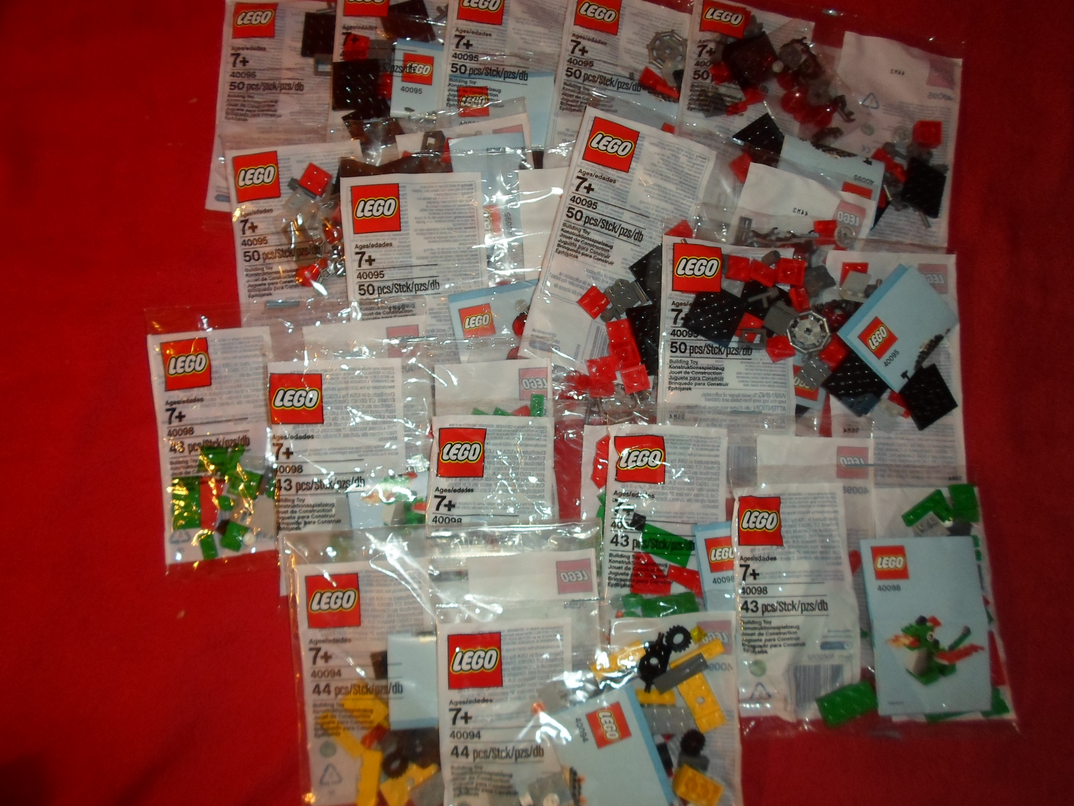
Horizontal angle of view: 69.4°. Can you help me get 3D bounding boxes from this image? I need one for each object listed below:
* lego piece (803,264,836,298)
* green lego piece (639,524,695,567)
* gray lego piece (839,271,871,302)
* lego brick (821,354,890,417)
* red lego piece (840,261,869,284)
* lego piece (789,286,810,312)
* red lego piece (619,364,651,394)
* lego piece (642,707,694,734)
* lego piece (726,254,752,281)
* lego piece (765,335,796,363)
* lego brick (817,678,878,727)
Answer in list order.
[{"bbox_3d":[0.184,-0.079,0.505,0.017,0.009,0.016,-27,82,-5],"label":"lego piece"},{"bbox_3d":[0.078,0.087,0.474,0.032,0.005,0.016,21,81,3],"label":"green lego piece"},{"bbox_3d":[0.204,-0.074,0.500,0.016,0.016,0.011,24,38,6],"label":"gray lego piece"},{"bbox_3d":[0.207,-0.013,0.502,0.032,0.005,0.032,40,82,7],"label":"lego brick"},{"bbox_3d":[0.204,-0.082,0.499,0.016,0.005,0.016,11,80,2],"label":"red lego piece"},{"bbox_3d":[0.170,-0.068,0.502,0.009,0.009,0.016,-12,81,-2],"label":"lego piece"},{"bbox_3d":[0.063,-0.014,0.497,0.016,0.005,0.016,-15,79,2],"label":"red lego piece"},{"bbox_3d":[0.078,0.187,0.457,0.032,0.005,0.016,0,80,0],"label":"lego piece"},{"bbox_3d":[0.132,-0.088,0.506,0.016,0.009,0.016,12,80,2],"label":"lego piece"},{"bbox_3d":[0.154,-0.035,0.494,0.016,0.009,0.016,-23,81,-5],"label":"lego piece"},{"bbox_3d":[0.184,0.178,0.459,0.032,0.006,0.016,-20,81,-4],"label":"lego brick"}]

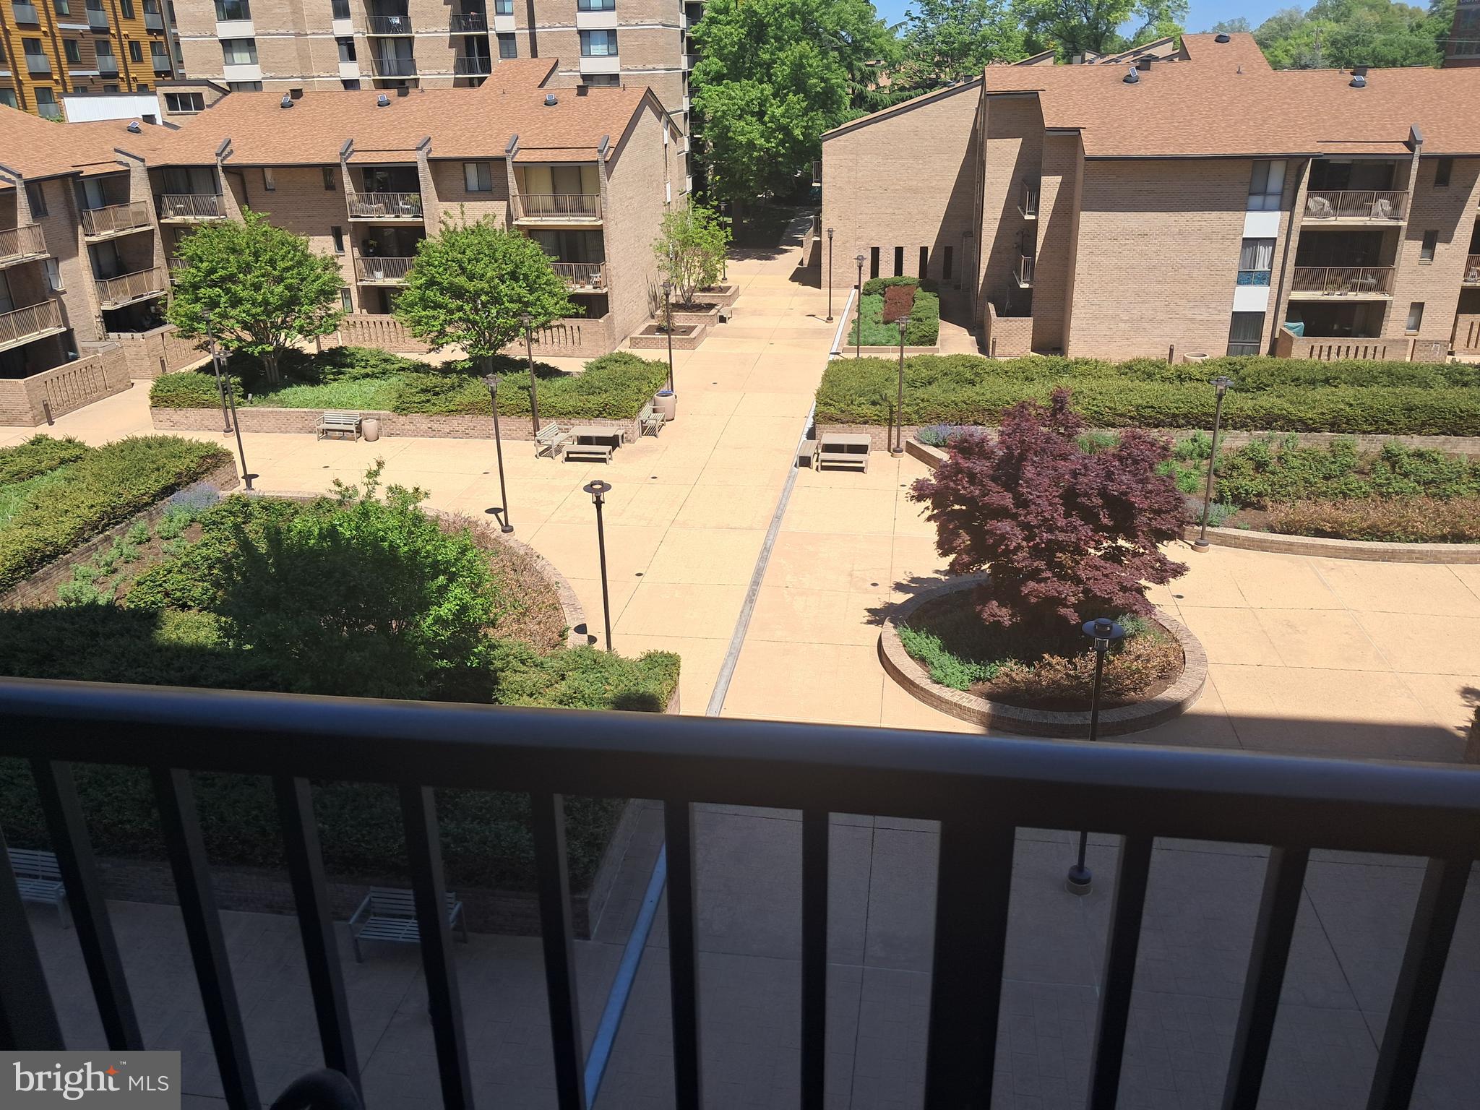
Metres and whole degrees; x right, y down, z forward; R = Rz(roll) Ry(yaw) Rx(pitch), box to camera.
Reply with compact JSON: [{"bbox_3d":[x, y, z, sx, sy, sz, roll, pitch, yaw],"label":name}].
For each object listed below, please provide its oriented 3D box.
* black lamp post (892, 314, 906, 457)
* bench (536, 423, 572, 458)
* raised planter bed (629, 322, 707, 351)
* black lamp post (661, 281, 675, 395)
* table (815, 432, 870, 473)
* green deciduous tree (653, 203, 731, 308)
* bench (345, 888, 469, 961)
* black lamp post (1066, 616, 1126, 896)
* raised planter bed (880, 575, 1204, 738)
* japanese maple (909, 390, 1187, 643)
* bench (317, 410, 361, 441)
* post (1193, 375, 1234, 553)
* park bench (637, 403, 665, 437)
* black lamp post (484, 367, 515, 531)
[{"bbox_3d":[4.722,-4.899,33.878,0.520,4.184,0.520,2,22,8],"label":"black lamp post"},{"bbox_3d":[-5.670,-3.524,35.573,0.578,0.835,1.332,6,23,18],"label":"bench"},{"bbox_3d":[-3.011,-9.263,48.894,2.787,0.489,2.548,2,23,8],"label":"raised planter bed"},{"bbox_3d":[-2.392,-7.394,40.303,0.520,4.184,0.520,2,22,8],"label":"black lamp post"},{"bbox_3d":[3.080,-2.947,33.770,1.420,0.750,1.500,2,22,8],"label":"table"},{"bbox_3d":[-2.242,-13.404,52.446,3.536,4.368,3.380,2,23,8],"label":"green deciduous tree"},{"bbox_3d":[-4.363,4.919,15.218,1.332,0.835,0.578,2,22,8],"label":"bench"},{"bbox_3d":[4.587,2.681,15.022,0.520,4.077,0.520,2,23,8],"label":"black lamp post"},{"bbox_3d":[5.712,1.780,22.081,6.094,0.260,6.094,2,23,8],"label":"raised planter bed"},{"bbox_3d":[5.601,-0.613,21.137,4.992,4.867,4.784,2,23,8],"label":"japanese maple"},{"bbox_3d":[-12.736,-4.071,36.646,1.352,0.811,0.582,2,23,8],"label":"bench"},{"bbox_3d":[10.910,-2.055,26.672,0.520,4.184,0.520,2,22,8],"label":"post"},{"bbox_3d":[-2.803,-4.277,36.481,0.582,0.811,1.352,2,23,8],"label":"park bench"},{"bbox_3d":[-5.940,-2.457,28.662,0.520,4.184,0.520,2,22,8],"label":"black lamp post"}]

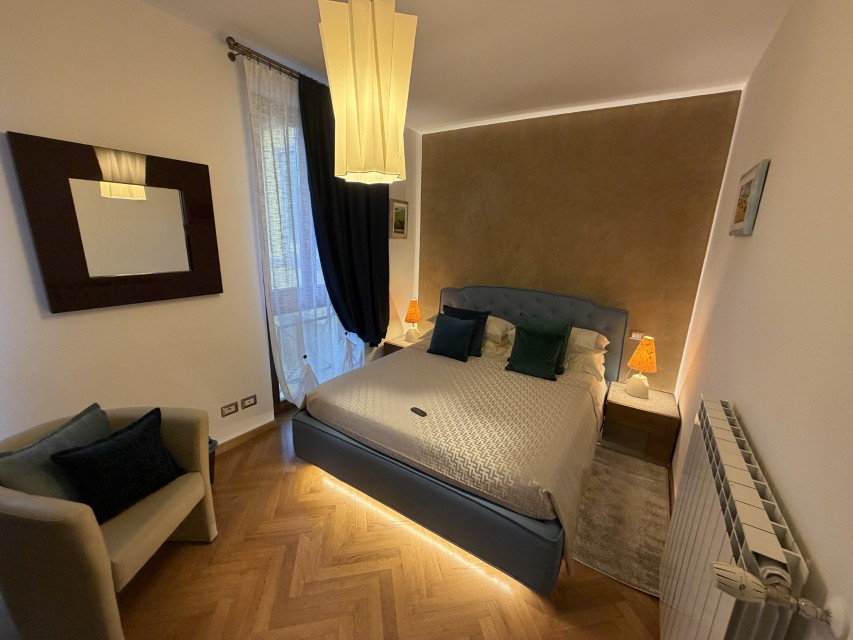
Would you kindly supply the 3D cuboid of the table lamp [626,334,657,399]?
[{"bbox_3d":[1.745,0.373,2.801,0.206,0.485,0.206,11,17,32],"label":"table lamp"}]

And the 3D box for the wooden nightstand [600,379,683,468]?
[{"bbox_3d":[1.736,0.816,2.832,0.472,0.389,0.475,11,17,32],"label":"wooden nightstand"}]

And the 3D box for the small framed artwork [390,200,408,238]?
[{"bbox_3d":[-0.311,-1.101,3.796,0.020,0.397,0.333,11,17,32],"label":"small framed artwork"}]

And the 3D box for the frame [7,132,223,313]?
[{"bbox_3d":[-1.595,-0.497,1.909,0.032,0.796,0.805,11,17,32],"label":"frame"}]

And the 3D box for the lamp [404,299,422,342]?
[{"bbox_3d":[-0.141,0.015,3.998,0.206,0.485,0.206,2,14,0],"label":"lamp"}]

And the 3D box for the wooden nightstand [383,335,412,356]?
[{"bbox_3d":[-0.160,0.450,4.055,0.470,0.389,0.462,11,17,32],"label":"wooden nightstand"}]

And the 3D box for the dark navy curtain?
[{"bbox_3d":[-0.658,-0.748,3.110,0.190,2.200,1.000,11,17,32],"label":"dark navy curtain"}]

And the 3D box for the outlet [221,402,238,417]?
[{"bbox_3d":[-1.440,0.658,2.529,0.012,0.080,0.117,11,17,32],"label":"outlet"}]

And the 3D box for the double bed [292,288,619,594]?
[{"bbox_3d":[0.388,0.430,2.687,1.850,1.125,2.050,11,17,32],"label":"double bed"}]

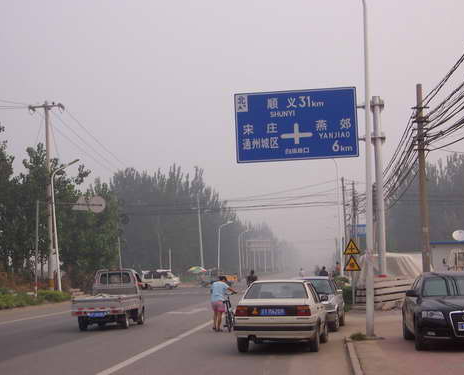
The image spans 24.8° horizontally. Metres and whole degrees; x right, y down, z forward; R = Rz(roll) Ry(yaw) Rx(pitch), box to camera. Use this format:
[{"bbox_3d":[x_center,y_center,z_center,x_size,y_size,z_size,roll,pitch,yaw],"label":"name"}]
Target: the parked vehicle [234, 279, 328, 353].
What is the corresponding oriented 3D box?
[{"bbox_3d":[1.119,2.712,22.456,1.680,1.430,4.400,-1,-5,7],"label":"parked vehicle"}]

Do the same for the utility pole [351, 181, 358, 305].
[{"bbox_3d":[10.763,4.088,93.369,0.450,9.400,0.400,-1,-5,6],"label":"utility pole"}]

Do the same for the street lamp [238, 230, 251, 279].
[{"bbox_3d":[2.153,11.707,185.353,2.000,9.000,0.300,-1,-5,7],"label":"street lamp"}]

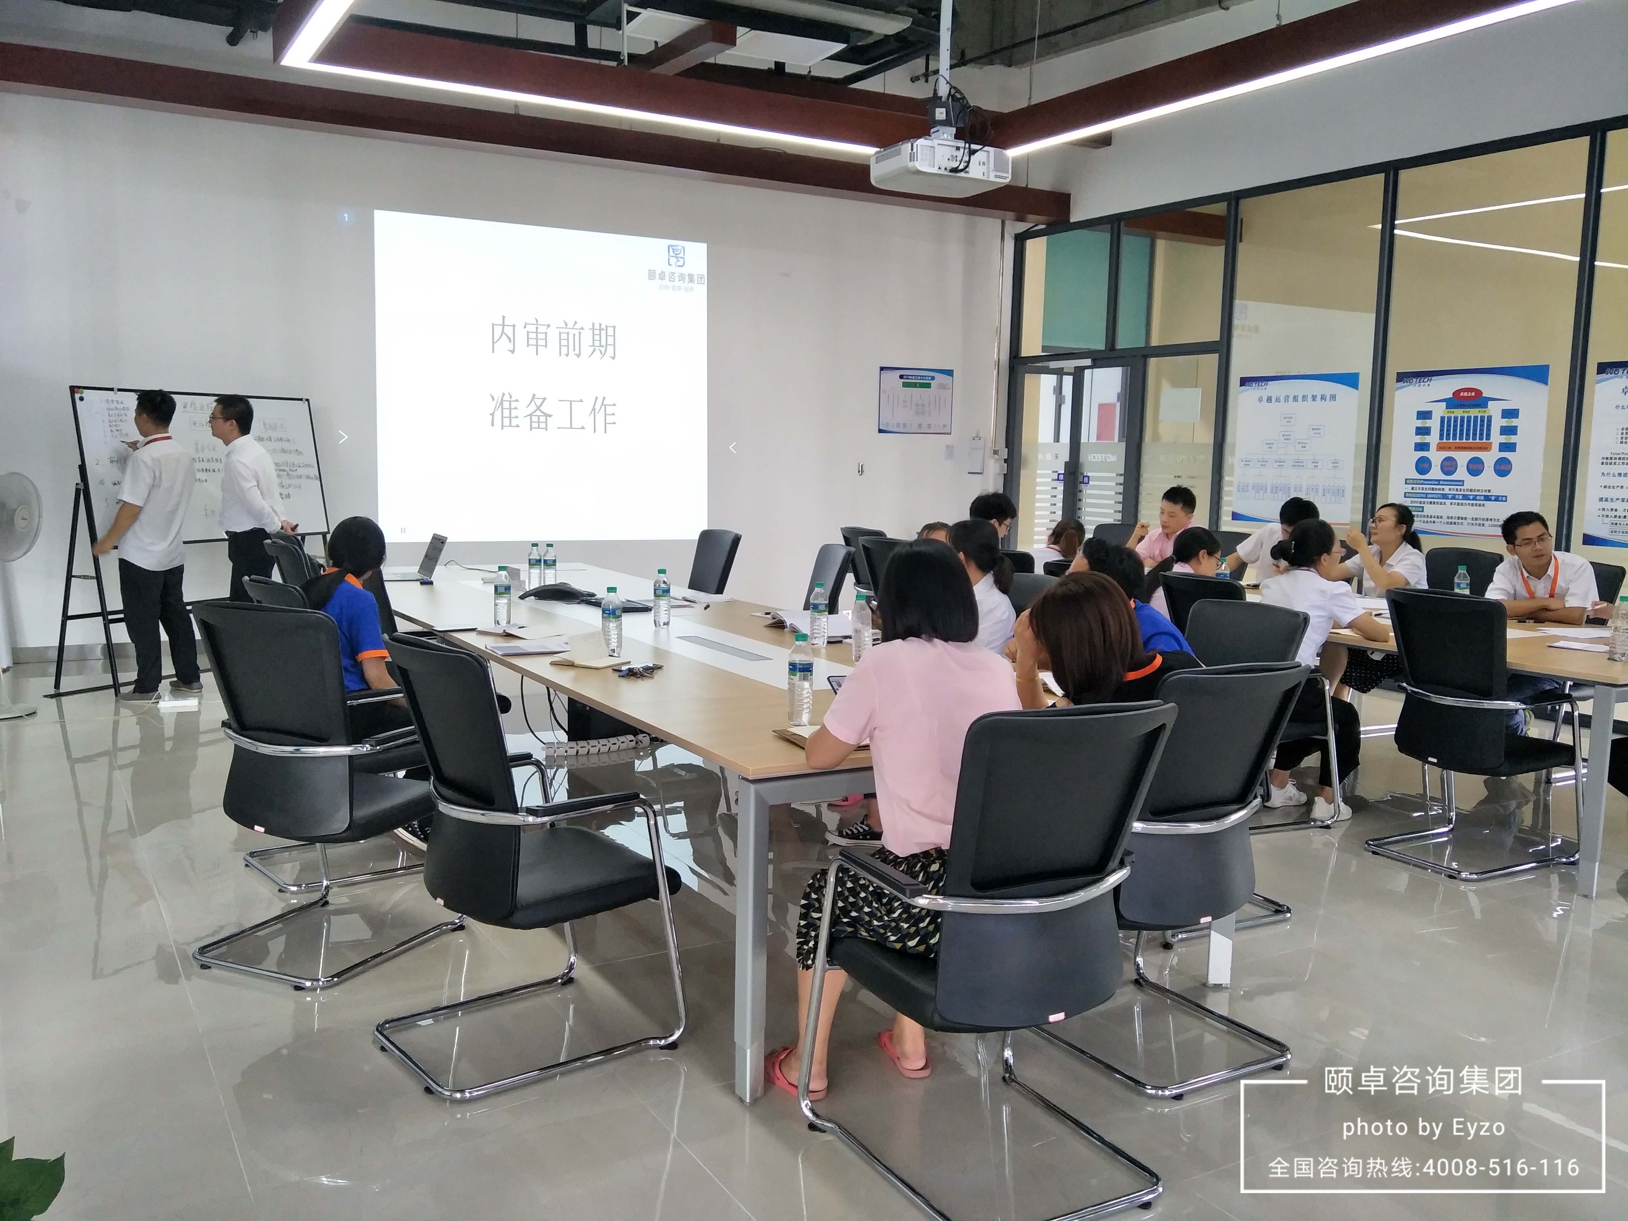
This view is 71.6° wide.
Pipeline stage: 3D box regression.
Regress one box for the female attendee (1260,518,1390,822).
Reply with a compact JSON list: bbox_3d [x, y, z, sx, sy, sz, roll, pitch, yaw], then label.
[{"bbox_3d":[1.934,0.229,4.379,0.688,1.200,0.510,-2,8,-25],"label":"female attendee"}]

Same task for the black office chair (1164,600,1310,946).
[{"bbox_3d":[1.201,0.484,3.737,0.630,1.000,0.570,-3,8,-30],"label":"black office chair"}]

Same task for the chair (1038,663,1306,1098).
[{"bbox_3d":[0.841,0.602,2.857,0.570,1.000,0.630,-3,9,-33],"label":"chair"}]

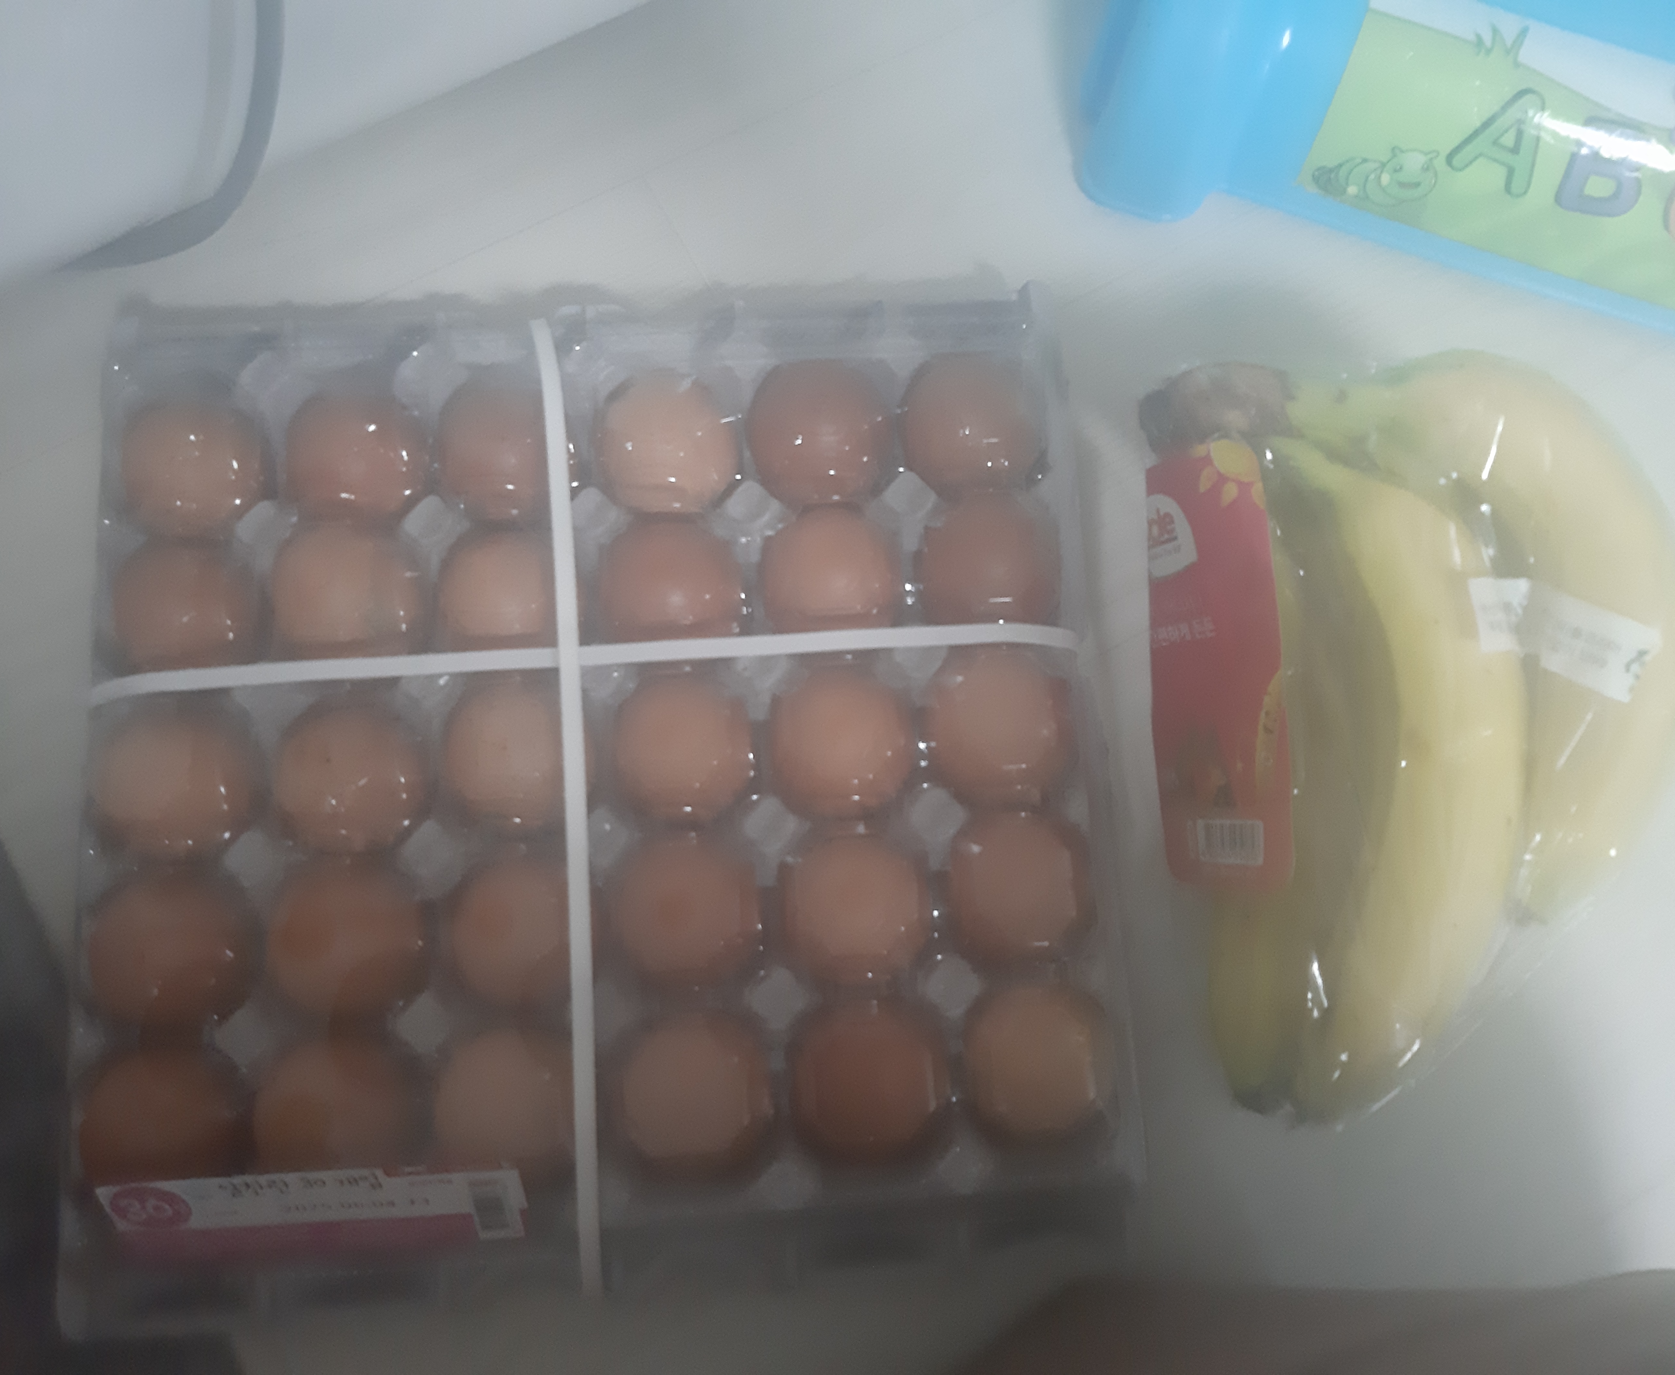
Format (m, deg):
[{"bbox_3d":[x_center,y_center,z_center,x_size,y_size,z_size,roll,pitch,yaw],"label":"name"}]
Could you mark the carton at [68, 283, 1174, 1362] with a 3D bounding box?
[{"bbox_3d":[-0.070,0.019,0.417,0.298,0.068,0.288,-4,76,-2],"label":"carton"}]

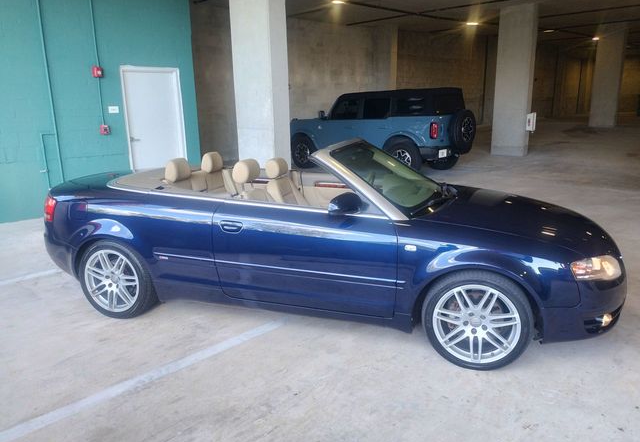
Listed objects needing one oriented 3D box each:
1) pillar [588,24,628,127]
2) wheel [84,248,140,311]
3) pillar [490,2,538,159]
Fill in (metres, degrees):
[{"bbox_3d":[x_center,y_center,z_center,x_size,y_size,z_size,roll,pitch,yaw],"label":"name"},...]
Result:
[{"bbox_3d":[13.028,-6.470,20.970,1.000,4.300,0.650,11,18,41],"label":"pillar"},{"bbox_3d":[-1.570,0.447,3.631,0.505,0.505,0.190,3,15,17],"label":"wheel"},{"bbox_3d":[5.322,-3.729,12.612,0.360,3.860,0.910,-13,17,-43],"label":"pillar"}]

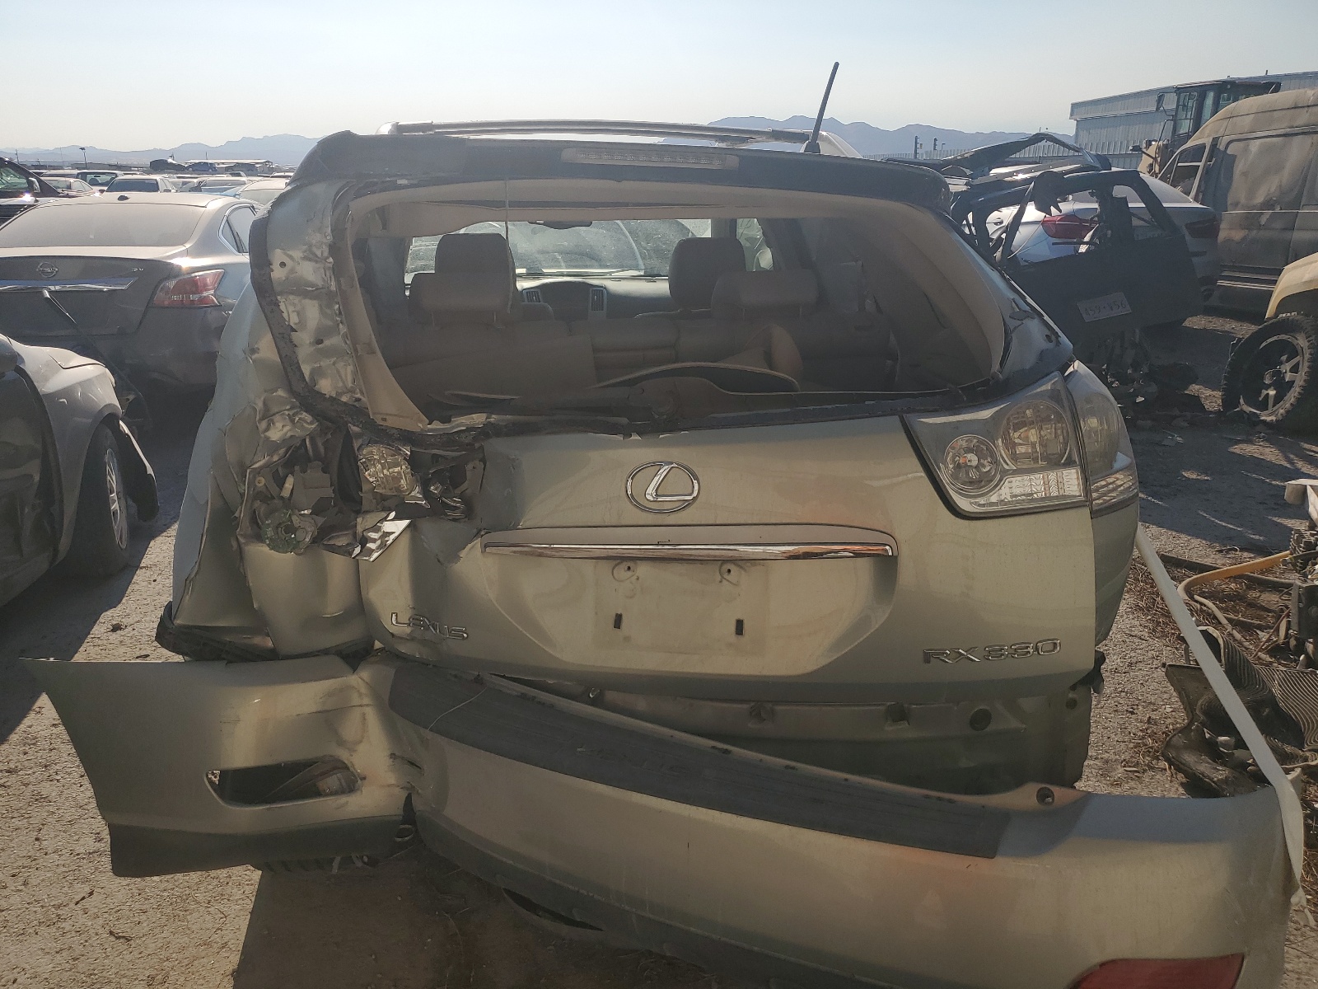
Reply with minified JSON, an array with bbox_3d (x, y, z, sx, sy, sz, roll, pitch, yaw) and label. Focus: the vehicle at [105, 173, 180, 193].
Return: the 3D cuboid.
[{"bbox_3d":[-15.450,-8.868,29.826,1.800,1.450,4.700,-5,19,-14],"label":"vehicle"}]

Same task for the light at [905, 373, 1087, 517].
[{"bbox_3d":[0.635,-0.089,1.867,0.350,0.215,0.150,-6,19,-17],"label":"light"}]

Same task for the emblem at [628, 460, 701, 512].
[{"bbox_3d":[0.007,-0.012,1.742,0.129,0.092,0.014,-1,4,-2],"label":"emblem"}]

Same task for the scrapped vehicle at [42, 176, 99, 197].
[{"bbox_3d":[-19.200,-9.382,31.657,1.800,1.450,4.600,-5,19,-14],"label":"scrapped vehicle"}]

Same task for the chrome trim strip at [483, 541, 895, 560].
[{"bbox_3d":[0.051,0.099,1.735,0.720,0.030,0.035,0,6,-1],"label":"chrome trim strip"}]

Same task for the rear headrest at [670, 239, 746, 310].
[{"bbox_3d":[0.162,-0.747,3.350,0.265,0.235,0.130,-3,19,-8],"label":"rear headrest"}]

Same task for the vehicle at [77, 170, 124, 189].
[{"bbox_3d":[-22.900,-12.520,41.152,1.900,1.800,4.900,-5,19,-14],"label":"vehicle"}]

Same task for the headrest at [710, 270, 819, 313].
[{"bbox_3d":[0.283,-0.544,2.640,0.275,0.115,0.110,-3,19,-8],"label":"headrest"}]

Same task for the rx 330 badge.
[{"bbox_3d":[0.616,0.290,1.830,0.268,0.028,0.010,-4,16,-13],"label":"rx 330 badge"}]

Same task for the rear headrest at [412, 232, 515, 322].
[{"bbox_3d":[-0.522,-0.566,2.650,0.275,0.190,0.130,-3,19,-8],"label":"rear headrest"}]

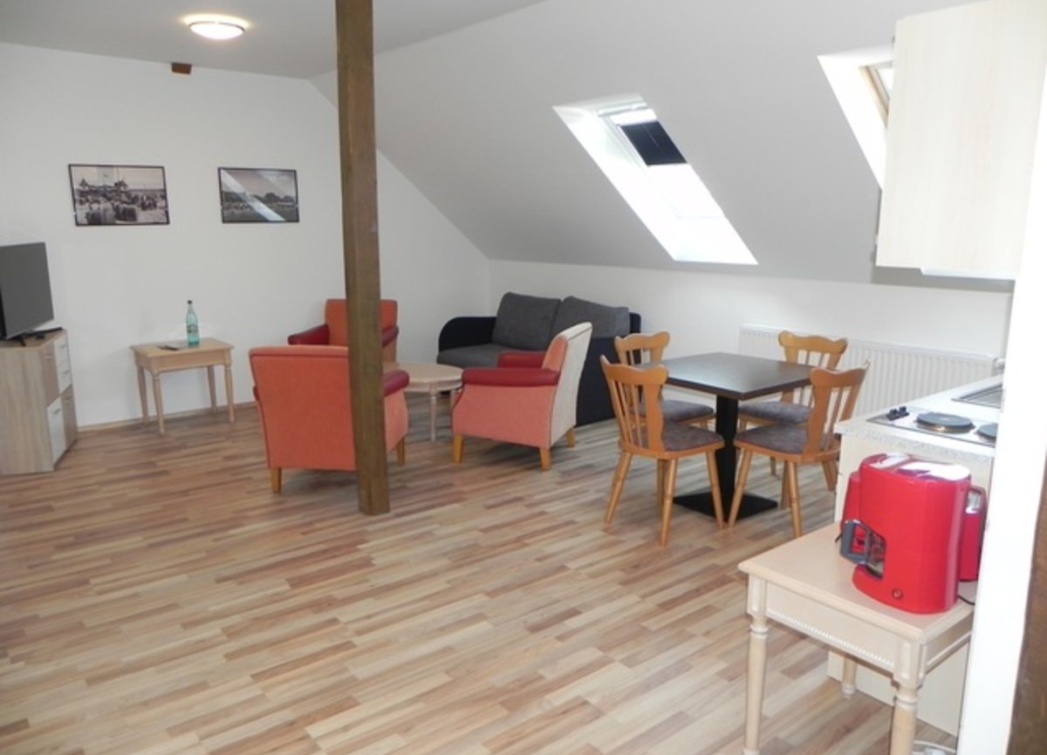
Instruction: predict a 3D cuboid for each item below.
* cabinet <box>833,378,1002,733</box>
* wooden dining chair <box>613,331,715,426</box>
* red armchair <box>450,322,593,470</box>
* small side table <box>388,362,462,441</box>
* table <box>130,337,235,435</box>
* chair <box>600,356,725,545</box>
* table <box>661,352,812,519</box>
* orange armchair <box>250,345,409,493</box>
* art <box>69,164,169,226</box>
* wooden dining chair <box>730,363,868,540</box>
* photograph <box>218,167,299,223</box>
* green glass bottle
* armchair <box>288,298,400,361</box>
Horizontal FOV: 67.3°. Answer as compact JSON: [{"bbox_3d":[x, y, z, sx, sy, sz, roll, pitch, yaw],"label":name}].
[{"bbox_3d":[1.767,0.510,2.785,1.550,0.857,0.601,-9,14,-38],"label":"cabinet"},{"bbox_3d":[0.859,0.208,4.581,0.430,0.876,0.510,-8,13,-34],"label":"wooden dining chair"},{"bbox_3d":[-0.004,0.100,5.156,0.780,0.865,0.710,4,12,18],"label":"red armchair"},{"bbox_3d":[-0.786,0.175,5.611,0.770,0.437,0.770,0,11,0],"label":"small side table"},{"bbox_3d":[-2.563,0.069,5.999,0.640,0.590,0.530,-9,14,-39],"label":"table"},{"bbox_3d":[0.717,0.327,3.968,0.510,0.880,0.430,-9,14,-38],"label":"chair"},{"bbox_3d":[1.110,0.330,4.296,0.800,0.748,0.800,-8,14,-36],"label":"table"},{"bbox_3d":[-1.098,0.199,4.647,0.710,0.865,0.780,1,11,3],"label":"orange armchair"},{"bbox_3d":[-2.871,-1.301,5.628,0.616,0.407,0.022,-9,14,-38],"label":"art"},{"bbox_3d":[1.302,0.320,3.740,0.450,0.865,0.490,-7,13,-32],"label":"wooden dining chair"},{"bbox_3d":[-2.085,-1.442,6.254,0.621,0.413,0.022,-9,14,-38],"label":"photograph"},{"bbox_3d":[-2.491,-0.410,5.915,0.085,0.335,0.085,-9,14,-38],"label":"green glass bottle"},{"bbox_3d":[-1.449,-0.190,6.433,0.725,0.840,0.740,2,11,12],"label":"armchair"}]

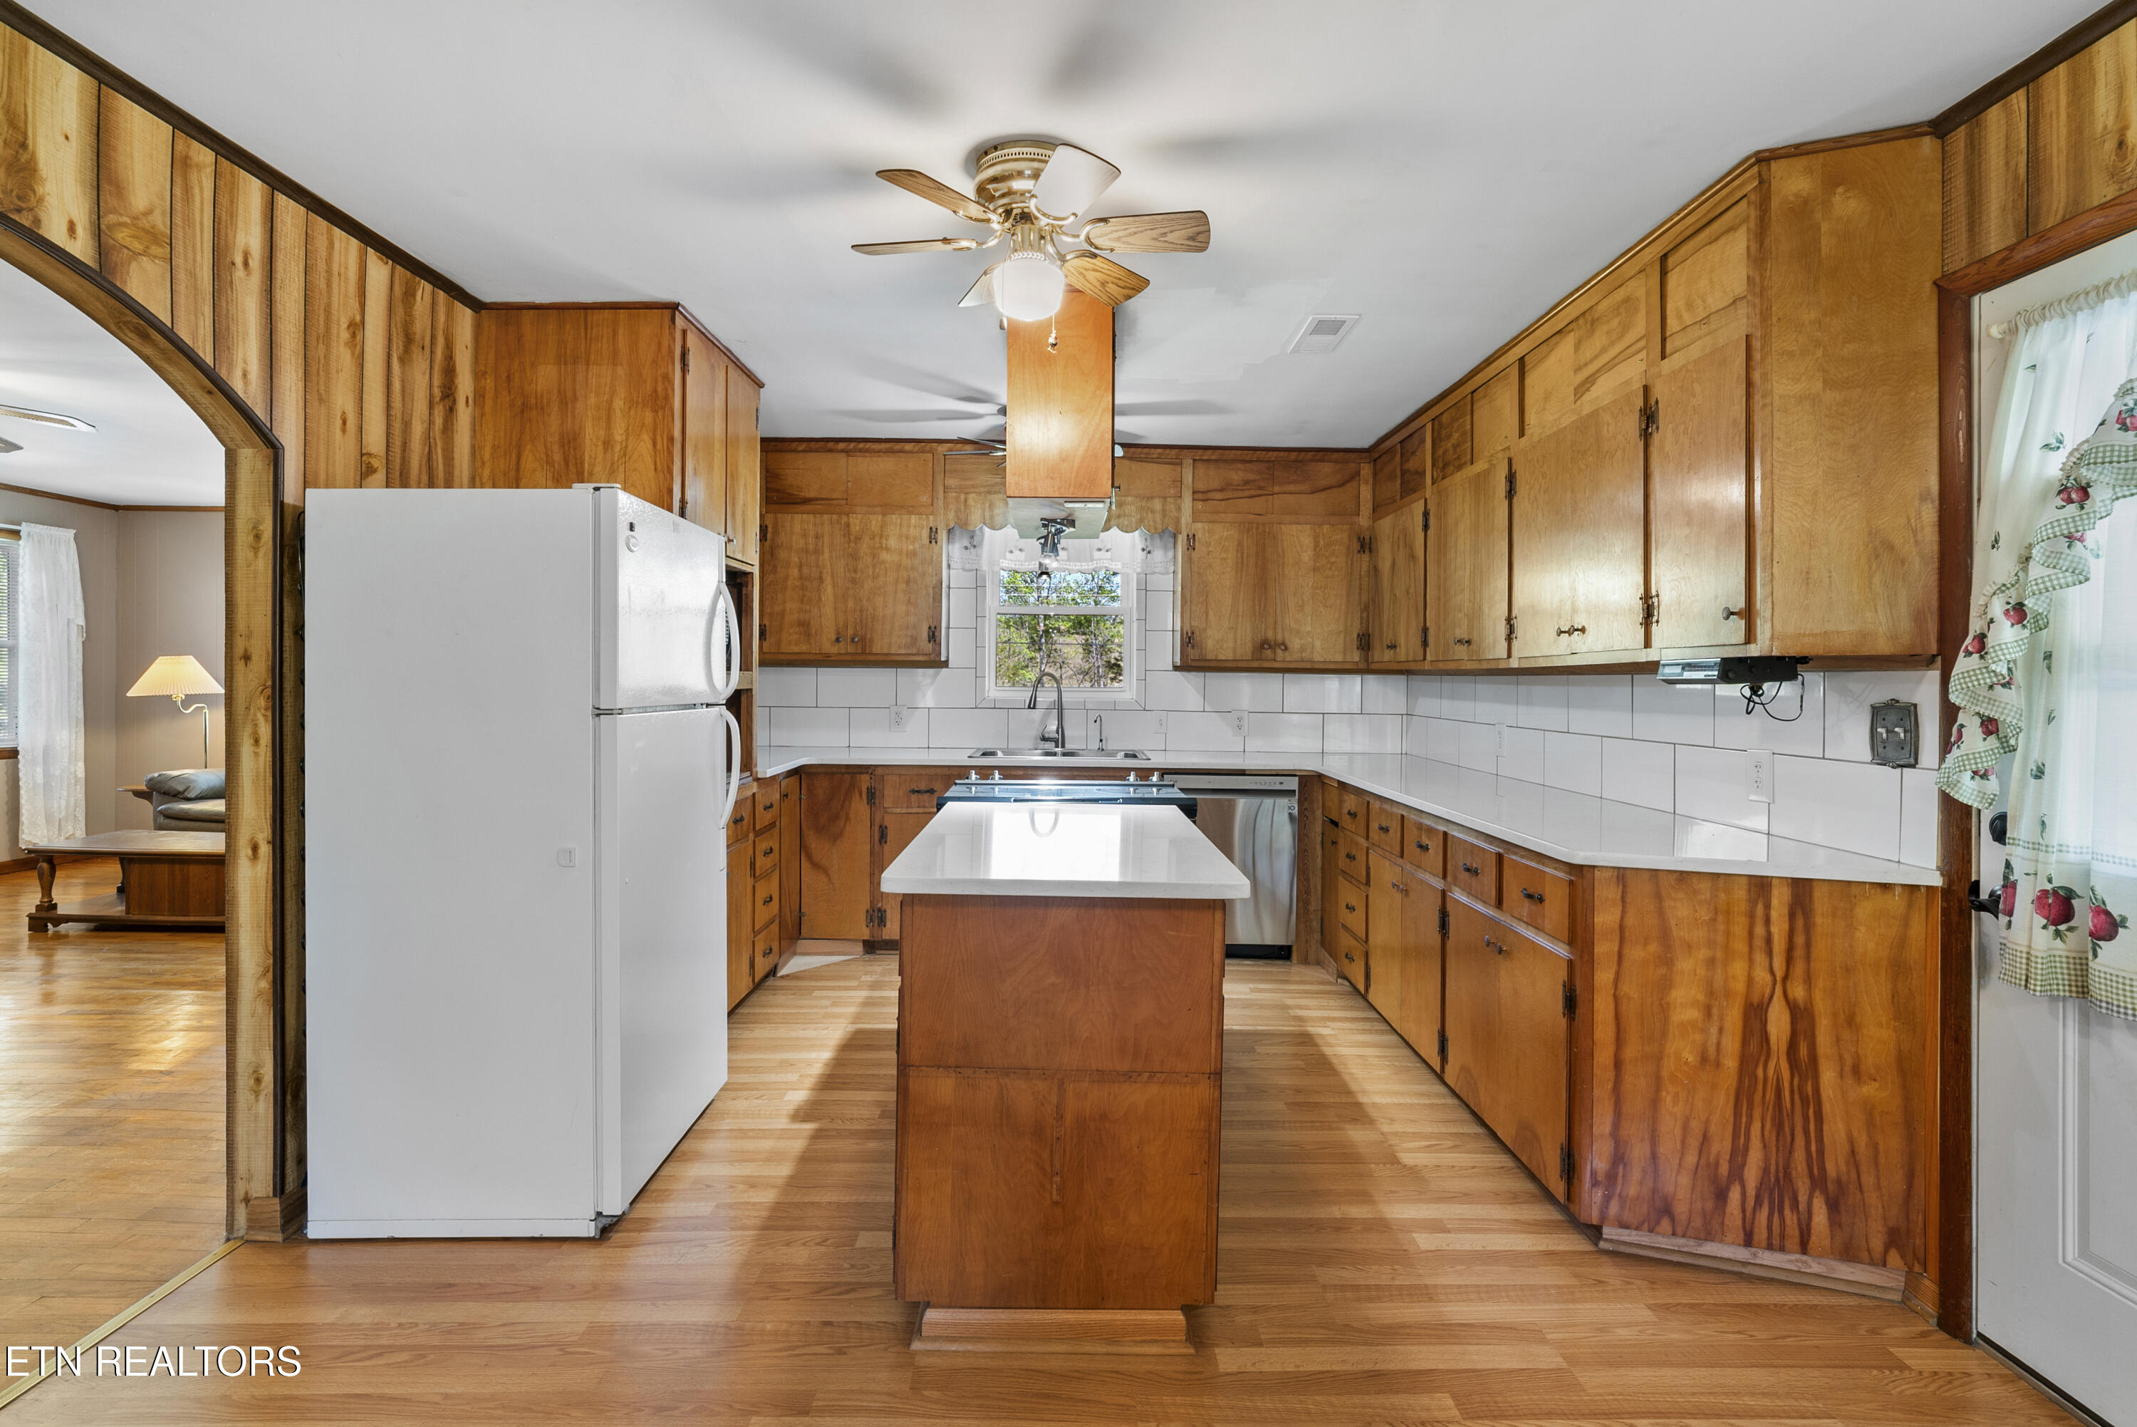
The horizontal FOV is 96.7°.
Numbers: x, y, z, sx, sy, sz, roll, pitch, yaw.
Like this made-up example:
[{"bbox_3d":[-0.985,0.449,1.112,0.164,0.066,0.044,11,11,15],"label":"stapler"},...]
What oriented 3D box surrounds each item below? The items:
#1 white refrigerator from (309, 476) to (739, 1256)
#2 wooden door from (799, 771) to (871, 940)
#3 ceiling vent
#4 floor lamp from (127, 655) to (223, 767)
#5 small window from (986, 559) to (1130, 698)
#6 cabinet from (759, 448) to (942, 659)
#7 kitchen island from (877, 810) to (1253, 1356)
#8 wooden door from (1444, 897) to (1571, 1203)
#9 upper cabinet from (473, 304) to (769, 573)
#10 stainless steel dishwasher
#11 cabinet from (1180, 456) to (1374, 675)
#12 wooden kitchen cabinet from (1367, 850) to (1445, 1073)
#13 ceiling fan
[{"bbox_3d":[-1.338,0.325,2.480,0.747,1.702,0.717,1,2,-1],"label":"white refrigerator"},{"bbox_3d":[-1.042,0.643,4.270,0.311,0.742,0.022,0,1,0],"label":"wooden door"},{"bbox_3d":[0.823,-1.222,3.090,0.155,0.020,0.350,1,2,0],"label":"ceiling vent"},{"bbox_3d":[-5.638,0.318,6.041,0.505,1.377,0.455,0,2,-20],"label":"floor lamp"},{"bbox_3d":[-0.046,-0.481,4.936,0.757,0.808,0.101,1,2,0],"label":"small window"},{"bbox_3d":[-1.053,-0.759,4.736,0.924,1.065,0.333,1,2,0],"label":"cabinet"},{"bbox_3d":[-0.021,0.739,2.278,0.674,0.923,1.096,1,2,0],"label":"kitchen island"},{"bbox_3d":[1.073,0.776,2.350,0.022,0.526,0.655,0,1,0],"label":"wooden door"},{"bbox_3d":[-1.512,-0.912,3.293,0.646,0.707,0.757,1,2,0],"label":"upper cabinet"},{"bbox_3d":[0.735,0.701,4.633,0.606,0.869,0.606,1,2,0],"label":"stainless steel dishwasher"},{"bbox_3d":[0.992,-0.734,4.748,0.929,1.065,0.333,1,2,0],"label":"cabinet"},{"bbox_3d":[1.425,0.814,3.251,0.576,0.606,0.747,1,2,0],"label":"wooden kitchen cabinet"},{"bbox_3d":[-0.091,-1.038,2.090,0.778,0.353,0.757,1,2,0],"label":"ceiling fan"}]

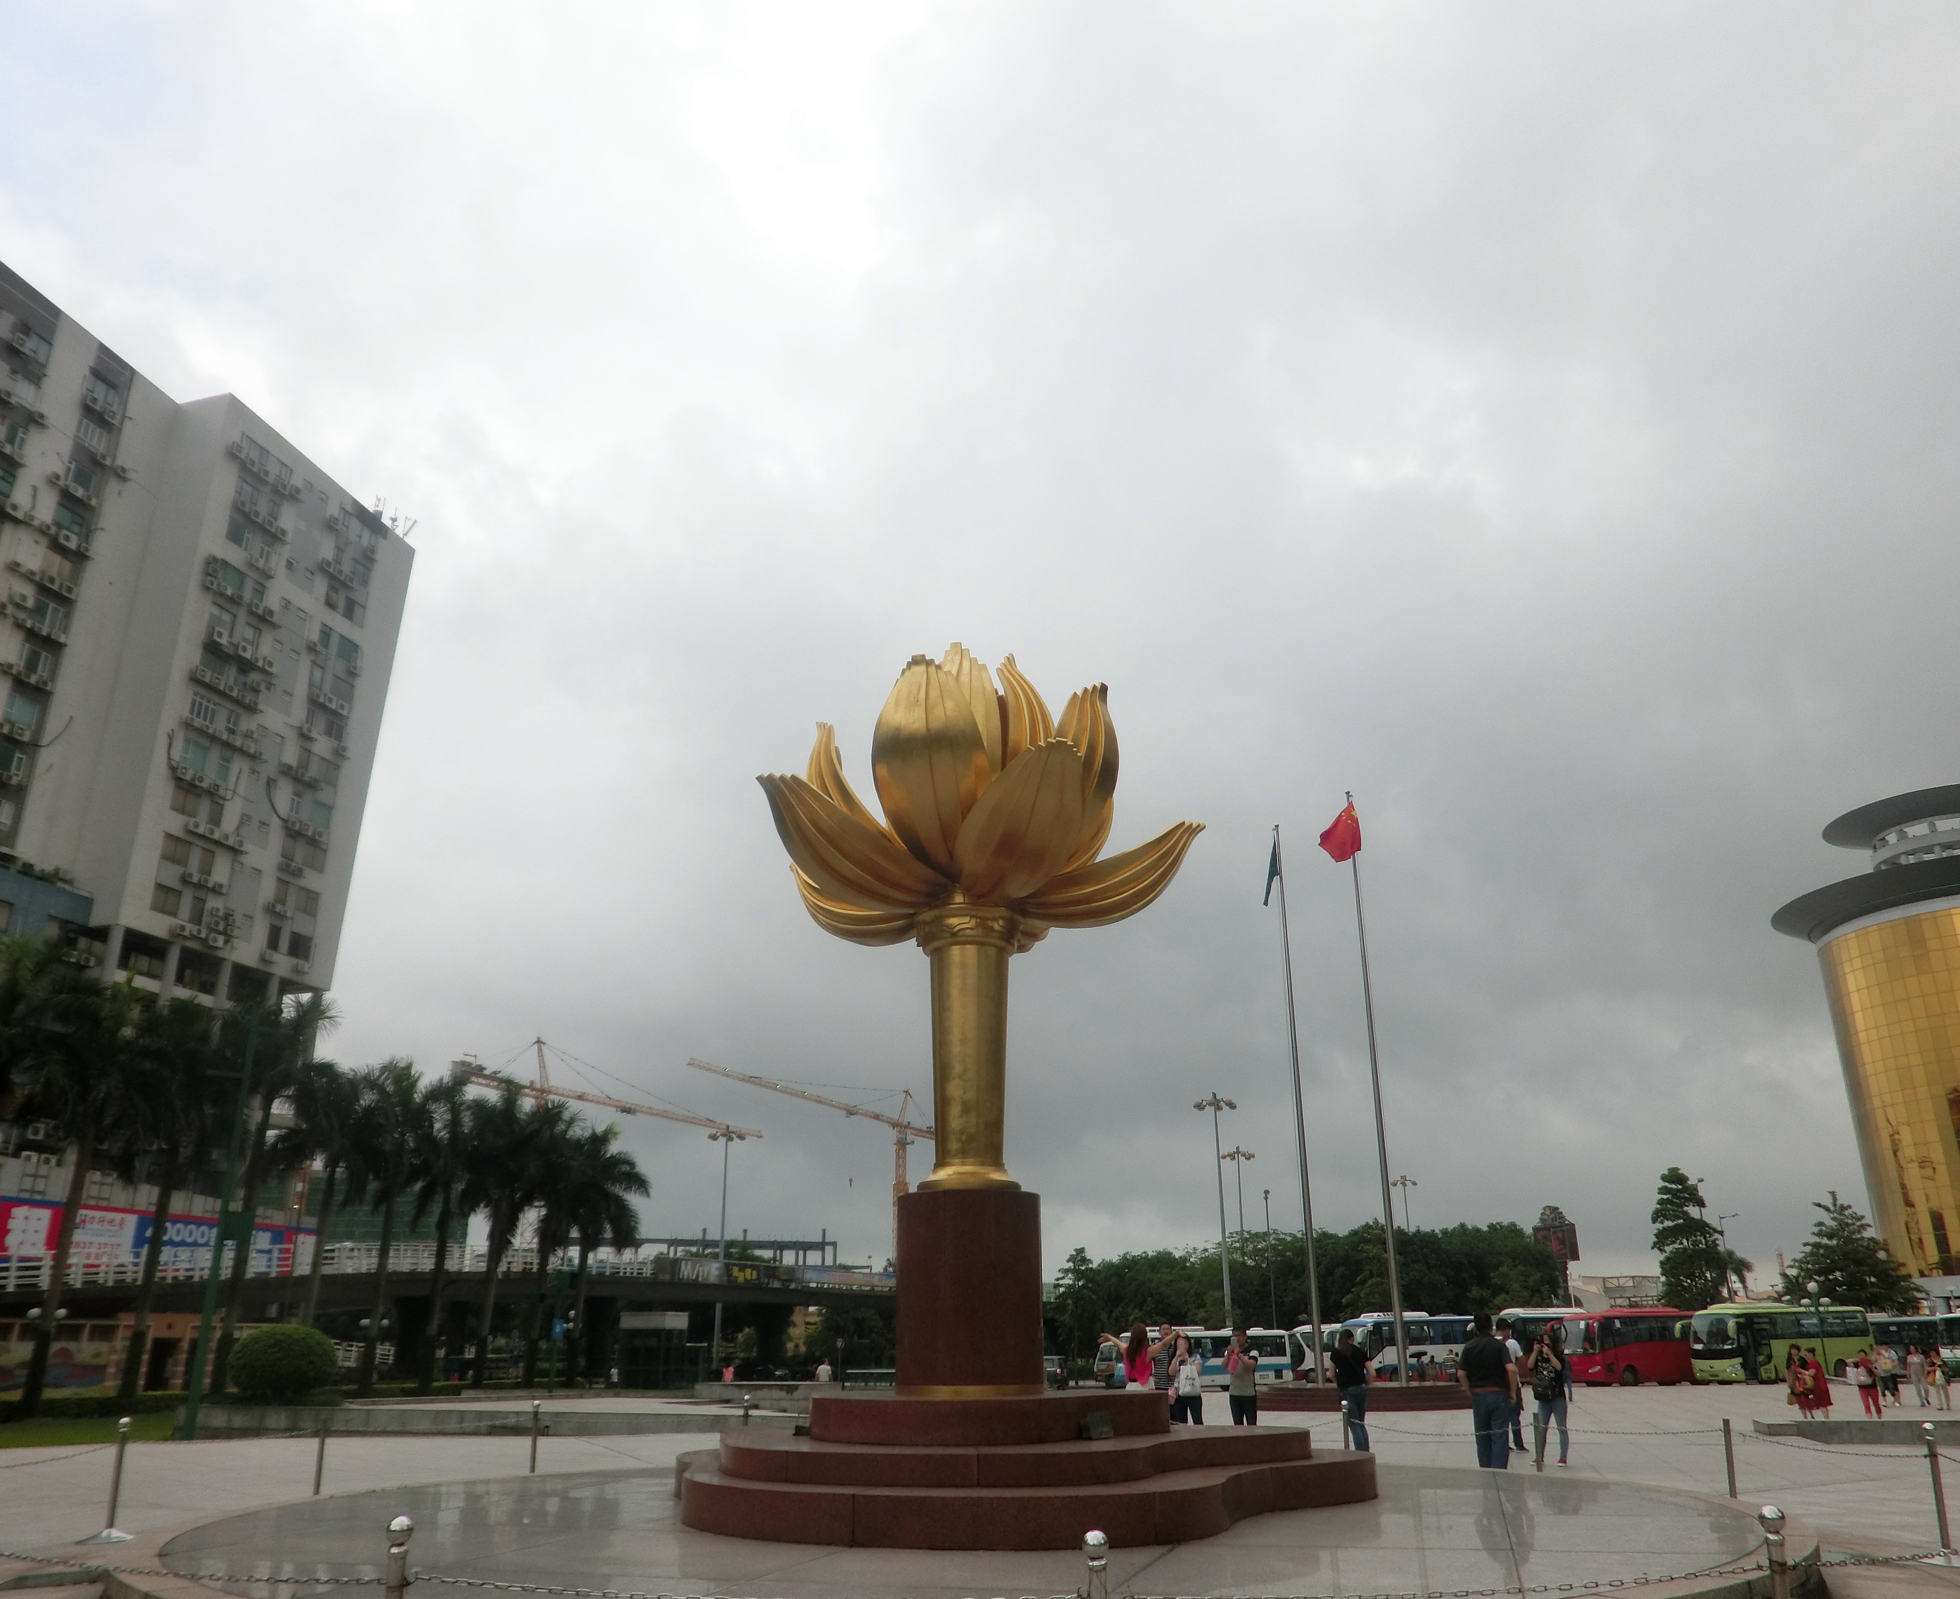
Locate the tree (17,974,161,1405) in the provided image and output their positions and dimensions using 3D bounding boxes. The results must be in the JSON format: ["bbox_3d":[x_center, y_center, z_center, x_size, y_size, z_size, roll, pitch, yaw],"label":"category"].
[{"bbox_3d":[-23.571,10.078,38.674,4.200,10.830,4.200,-1,-21,0],"label":"tree"}]

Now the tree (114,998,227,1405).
[{"bbox_3d":[-25.980,11.959,44.702,3.700,11.966,3.700,0,-20,0],"label":"tree"}]

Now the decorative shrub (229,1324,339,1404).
[{"bbox_3d":[-13.994,11.254,29.459,2.250,1.505,2.150,0,-20,0],"label":"decorative shrub"}]

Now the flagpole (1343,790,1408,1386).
[{"bbox_3d":[11.242,7.670,42.256,0.260,16.860,0.260,0,-20,0],"label":"flagpole"}]

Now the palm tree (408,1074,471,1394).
[{"bbox_3d":[-18.579,14.818,51.161,4.000,10.660,4.000,-1,-21,0],"label":"palm tree"}]

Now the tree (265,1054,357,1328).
[{"bbox_3d":[-20.575,13.088,46.104,4.000,10.380,4.000,-1,-21,0],"label":"tree"}]

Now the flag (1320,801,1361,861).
[{"bbox_3d":[10.821,0.995,44.460,1.300,1.960,0.700,-1,-21,0],"label":"flag"}]

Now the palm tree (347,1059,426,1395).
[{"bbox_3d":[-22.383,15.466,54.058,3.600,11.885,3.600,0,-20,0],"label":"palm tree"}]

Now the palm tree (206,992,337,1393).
[{"bbox_3d":[-21.578,11.546,43.830,4.200,11.680,4.200,-1,-21,0],"label":"palm tree"}]

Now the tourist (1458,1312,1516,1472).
[{"bbox_3d":[5.160,6.037,14.812,0.600,1.710,0.380,-5,-21,13],"label":"tourist"}]

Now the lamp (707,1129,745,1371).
[{"bbox_3d":[-13.971,24.403,79.520,2.100,13.220,2.100,0,-20,0],"label":"lamp"}]

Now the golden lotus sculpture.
[{"bbox_3d":[-0.053,0.796,11.880,3.600,4.650,3.600,-1,-21,0],"label":"golden lotus sculpture"}]

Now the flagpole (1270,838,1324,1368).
[{"bbox_3d":[8.922,8.118,41.788,0.220,15.680,0.220,-1,-21,0],"label":"flagpole"}]

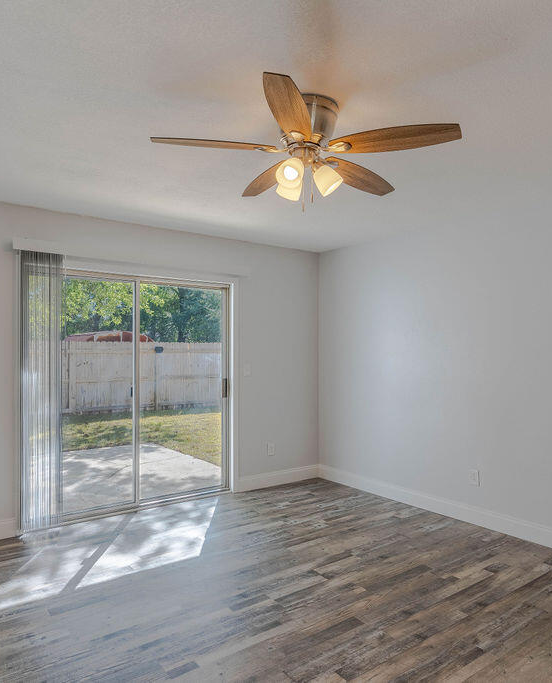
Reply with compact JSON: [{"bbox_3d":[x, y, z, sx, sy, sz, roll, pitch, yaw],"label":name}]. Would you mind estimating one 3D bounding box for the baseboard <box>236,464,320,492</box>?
[{"bbox_3d":[0.036,1.429,5.067,1.091,0.137,0.018,1,-1,-37],"label":"baseboard"}]

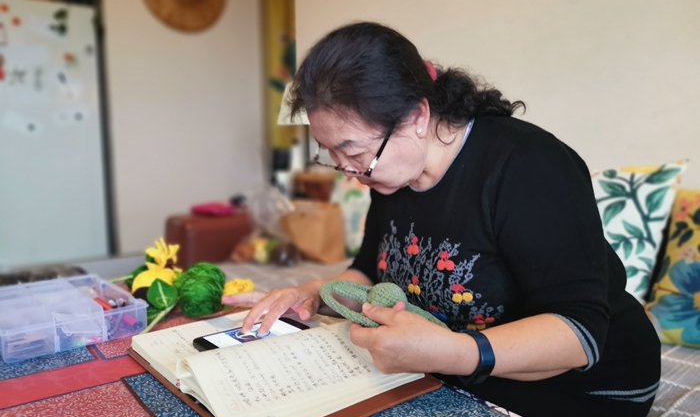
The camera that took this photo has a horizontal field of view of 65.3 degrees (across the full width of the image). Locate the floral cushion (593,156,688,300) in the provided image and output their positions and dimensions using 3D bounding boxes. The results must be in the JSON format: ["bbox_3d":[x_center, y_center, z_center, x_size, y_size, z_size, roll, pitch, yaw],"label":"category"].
[{"bbox_3d":[0.698,0.084,1.634,0.140,0.450,0.450,27,-12,-38],"label":"floral cushion"}]

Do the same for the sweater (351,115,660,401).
[{"bbox_3d":[0.287,0.074,0.990,0.410,0.520,0.480,-21,18,-36],"label":"sweater"}]

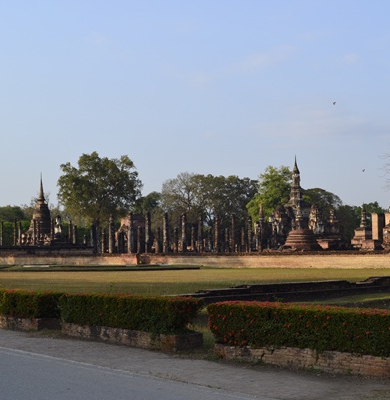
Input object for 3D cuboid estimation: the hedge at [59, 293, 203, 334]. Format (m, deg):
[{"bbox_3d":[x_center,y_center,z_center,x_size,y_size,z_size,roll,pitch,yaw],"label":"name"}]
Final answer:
[{"bbox_3d":[-1.317,2.198,15.602,0.660,0.590,3.850,4,-6,-40],"label":"hedge"}]

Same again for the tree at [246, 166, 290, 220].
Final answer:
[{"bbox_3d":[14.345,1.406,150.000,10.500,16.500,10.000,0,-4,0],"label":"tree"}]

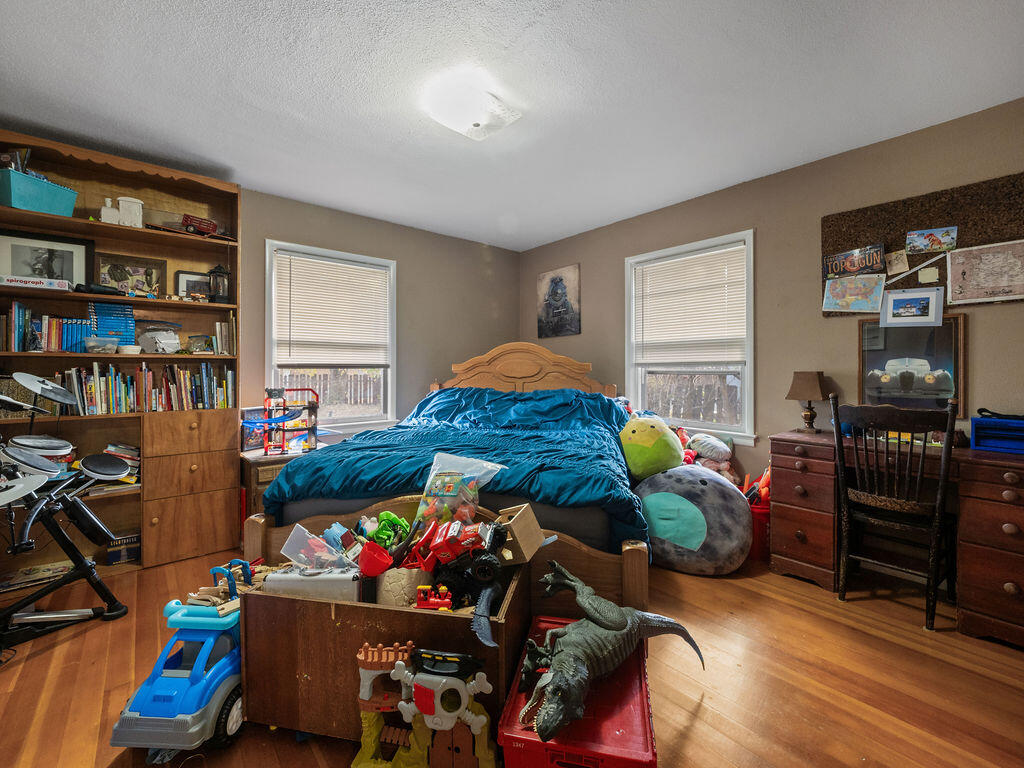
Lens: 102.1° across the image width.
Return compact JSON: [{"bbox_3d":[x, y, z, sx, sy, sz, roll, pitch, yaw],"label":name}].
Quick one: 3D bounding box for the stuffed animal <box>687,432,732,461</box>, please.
[{"bbox_3d":[1.397,0.446,2.930,0.250,0.200,0.290,-1,1,-37],"label":"stuffed animal"}]

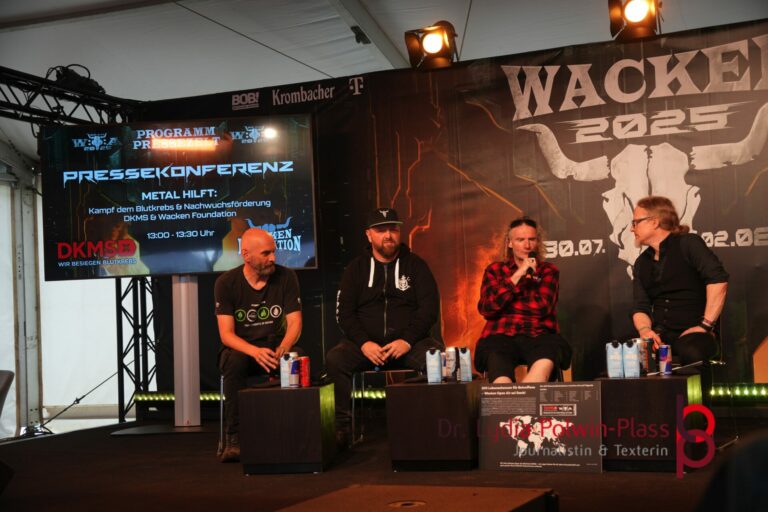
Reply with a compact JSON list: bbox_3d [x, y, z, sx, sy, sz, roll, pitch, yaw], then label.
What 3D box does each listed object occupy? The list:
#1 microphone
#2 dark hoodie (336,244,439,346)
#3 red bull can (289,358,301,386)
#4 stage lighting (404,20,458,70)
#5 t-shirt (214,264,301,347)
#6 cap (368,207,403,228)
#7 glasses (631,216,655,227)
[{"bbox_3d":[0.785,0.047,5.820,0.050,0.050,0.220,2,36,3],"label":"microphone"},{"bbox_3d":[0.019,0.231,6.050,0.550,0.540,0.400,-2,-4,-2],"label":"dark hoodie"},{"bbox_3d":[-0.419,0.552,5.120,0.053,0.135,0.053,-3,-4,0],"label":"red bull can"},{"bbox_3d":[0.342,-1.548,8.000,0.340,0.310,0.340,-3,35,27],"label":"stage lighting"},{"bbox_3d":[-0.698,0.279,6.000,0.460,0.470,0.360,-2,-5,-12],"label":"t-shirt"},{"bbox_3d":[0.005,-0.210,6.000,0.190,0.125,0.270,-2,-5,-12],"label":"cap"},{"bbox_3d":[1.288,-0.172,5.420,0.140,0.045,0.140,-13,-5,3],"label":"glasses"}]

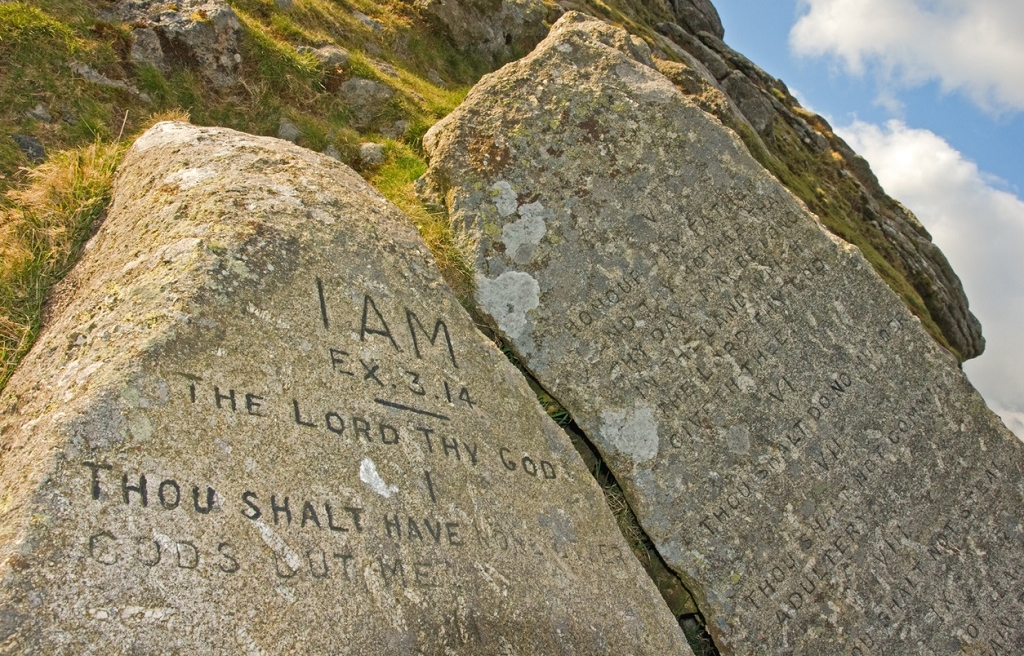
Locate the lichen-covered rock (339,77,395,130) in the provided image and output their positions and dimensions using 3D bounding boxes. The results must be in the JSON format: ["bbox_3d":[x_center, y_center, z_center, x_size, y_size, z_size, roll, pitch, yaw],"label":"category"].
[{"bbox_3d":[-0.566,-0.870,2.980,0.210,0.175,0.160,6,-11,-8],"label":"lichen-covered rock"}]

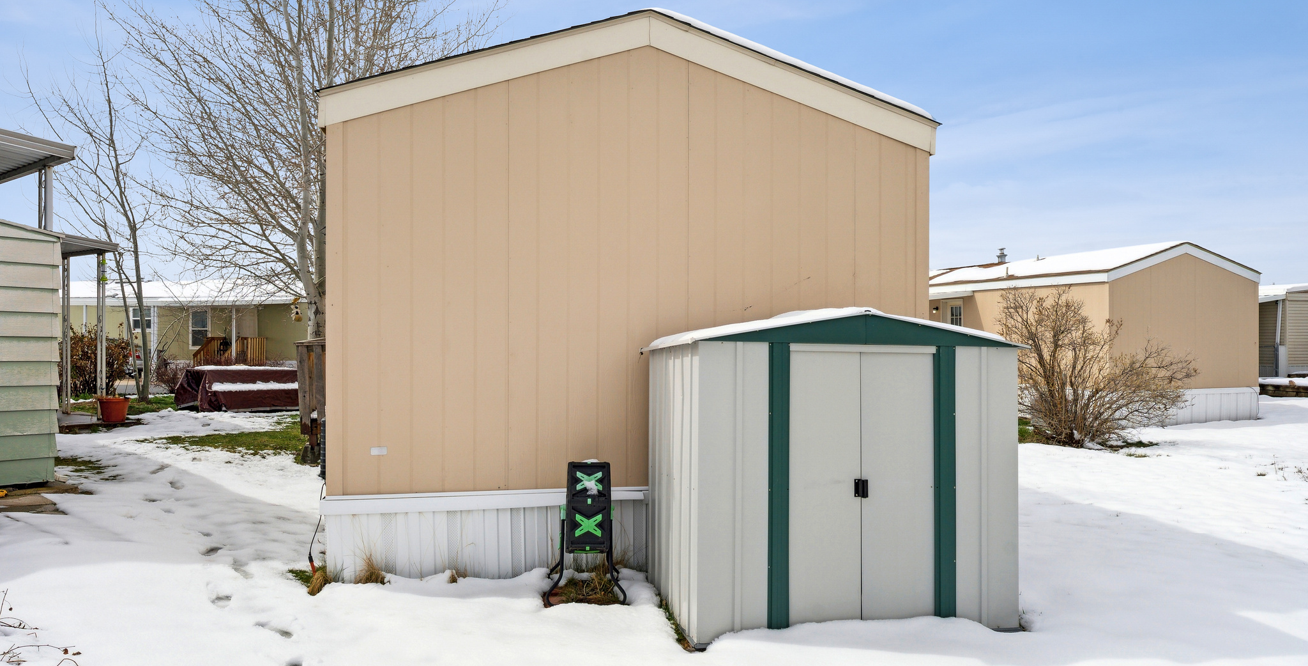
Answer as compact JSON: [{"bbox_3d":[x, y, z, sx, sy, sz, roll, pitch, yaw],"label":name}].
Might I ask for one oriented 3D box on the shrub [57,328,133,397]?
[{"bbox_3d":[-12.013,0.635,18.700,1.500,1.480,1.400,0,-1,-33],"label":"shrub"}]

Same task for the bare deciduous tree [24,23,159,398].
[{"bbox_3d":[-11.304,-2.419,17.500,2.450,7.600,2.400,0,-1,-33],"label":"bare deciduous tree"}]

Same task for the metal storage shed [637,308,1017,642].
[{"bbox_3d":[0.936,0.750,5.108,1.818,1.668,1.434,1,-3,-10],"label":"metal storage shed"}]

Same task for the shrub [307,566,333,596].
[{"bbox_3d":[-2.030,1.505,5.300,0.150,0.175,0.150,0,-1,-21],"label":"shrub"}]

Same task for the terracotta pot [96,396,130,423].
[{"bbox_3d":[-7.428,1.054,12.000,0.390,0.330,0.390,0,-1,-32],"label":"terracotta pot"}]

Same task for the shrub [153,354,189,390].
[{"bbox_3d":[-11.898,0.970,21.500,0.850,0.870,0.820,0,-1,-29],"label":"shrub"}]

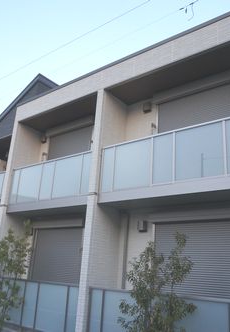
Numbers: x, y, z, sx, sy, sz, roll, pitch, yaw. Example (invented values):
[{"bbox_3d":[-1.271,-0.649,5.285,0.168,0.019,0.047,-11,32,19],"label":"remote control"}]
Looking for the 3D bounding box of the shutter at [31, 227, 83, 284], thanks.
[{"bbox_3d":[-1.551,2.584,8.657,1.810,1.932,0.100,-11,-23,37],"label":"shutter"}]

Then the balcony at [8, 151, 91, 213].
[{"bbox_3d":[-1.515,0.611,8.806,3.103,1.270,0.929,-11,-23,37],"label":"balcony"}]

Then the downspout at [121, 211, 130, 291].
[{"bbox_3d":[0.212,2.284,7.248,0.080,2.541,0.080,-11,-23,37],"label":"downspout"}]

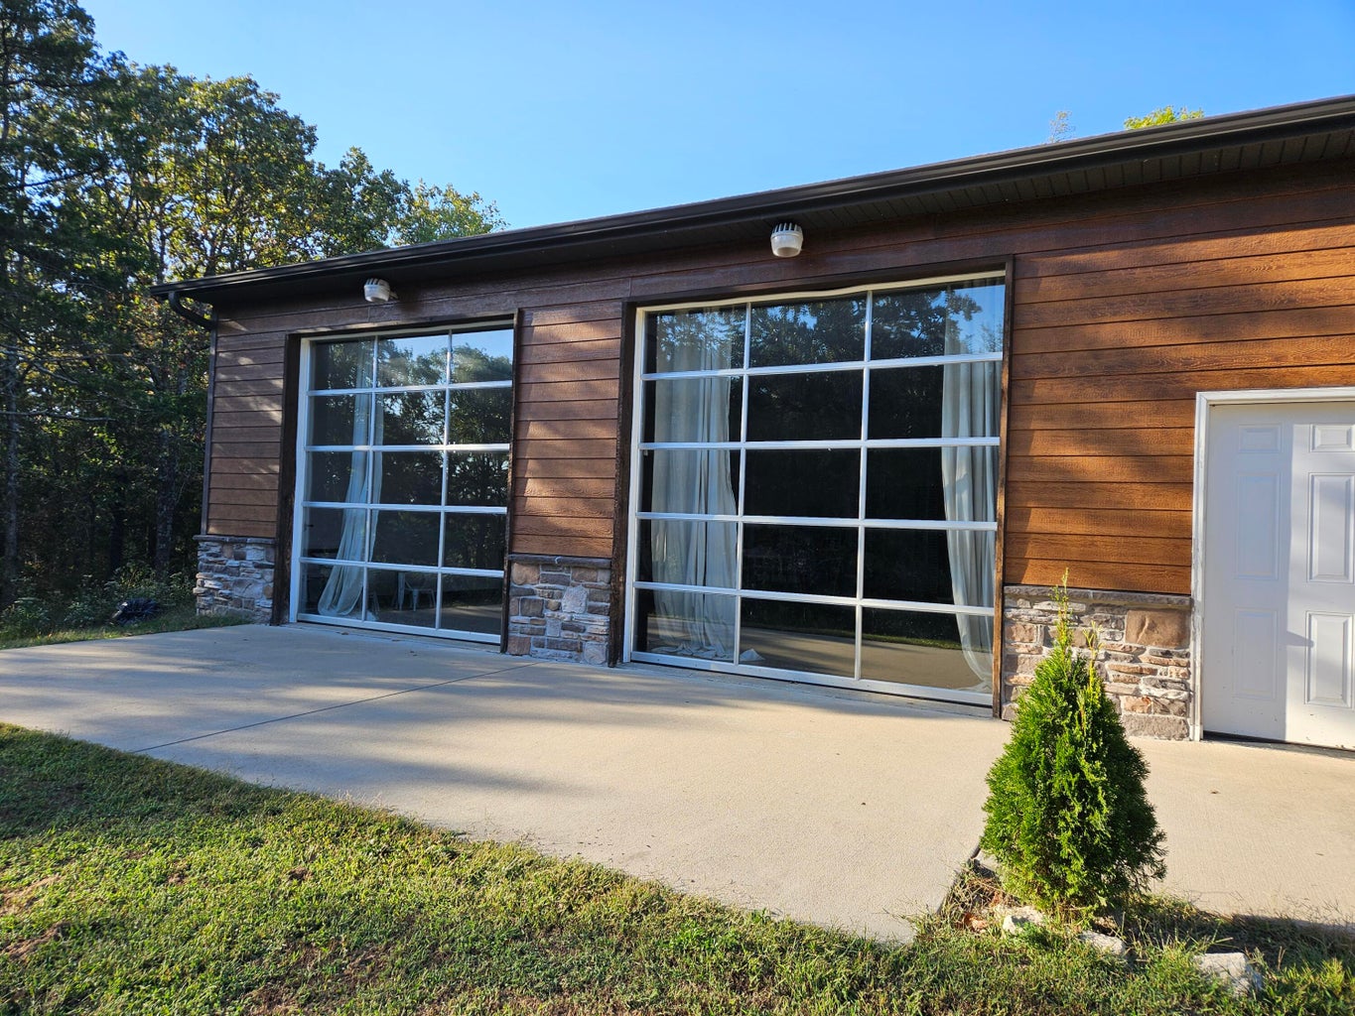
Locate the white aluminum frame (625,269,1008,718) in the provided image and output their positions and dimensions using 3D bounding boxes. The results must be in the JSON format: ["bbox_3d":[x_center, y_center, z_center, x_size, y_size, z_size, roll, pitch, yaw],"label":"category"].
[{"bbox_3d":[0.949,-0.165,7.039,3.030,3.065,0.100,1,-1,28],"label":"white aluminum frame"}]

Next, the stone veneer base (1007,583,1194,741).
[{"bbox_3d":[2.730,0.996,5.922,1.121,0.907,0.110,1,-1,28],"label":"stone veneer base"}]

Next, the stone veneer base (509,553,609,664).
[{"bbox_3d":[-1.019,0.869,7.882,1.076,0.897,0.110,1,-1,28],"label":"stone veneer base"}]

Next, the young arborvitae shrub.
[{"bbox_3d":[1.423,0.841,3.196,0.630,1.170,0.620,1,-1,28],"label":"young arborvitae shrub"}]

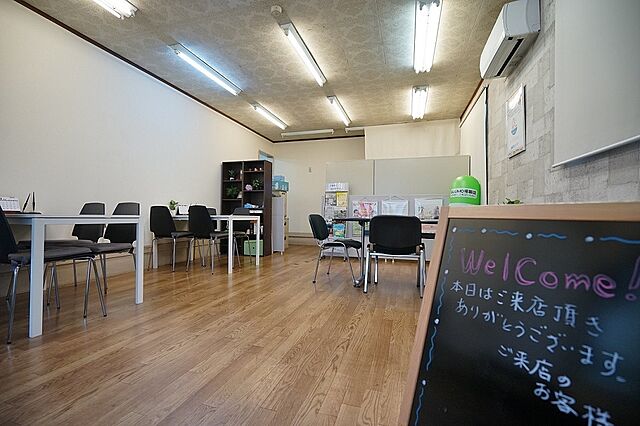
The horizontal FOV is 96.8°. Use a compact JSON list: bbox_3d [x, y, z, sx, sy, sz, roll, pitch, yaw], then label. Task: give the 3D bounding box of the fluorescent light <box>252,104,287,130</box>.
[{"bbox_3d":[-0.949,-1.847,5.563,0.160,0.110,1.290,0,-1,17],"label":"fluorescent light"}]

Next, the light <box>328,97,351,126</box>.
[{"bbox_3d":[0.380,-1.842,5.232,0.160,0.110,1.290,0,-1,17],"label":"light"}]

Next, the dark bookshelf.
[{"bbox_3d":[-1.420,-0.085,5.572,0.910,1.800,0.300,0,-1,17],"label":"dark bookshelf"}]

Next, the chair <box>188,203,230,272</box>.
[{"bbox_3d":[-1.460,0.336,3.732,0.480,0.842,0.545,0,-1,19],"label":"chair"}]

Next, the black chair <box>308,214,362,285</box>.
[{"bbox_3d":[0.192,0.400,3.316,0.550,0.745,0.520,0,-1,22],"label":"black chair"}]

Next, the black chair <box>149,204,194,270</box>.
[{"bbox_3d":[-2.062,0.357,4.005,0.440,0.865,0.510,0,-1,11],"label":"black chair"}]

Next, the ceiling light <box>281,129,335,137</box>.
[{"bbox_3d":[-0.288,-1.831,6.666,1.290,0.100,0.100,0,-1,17],"label":"ceiling light"}]

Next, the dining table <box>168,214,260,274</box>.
[{"bbox_3d":[-1.565,0.393,4.020,1.235,0.728,0.705,0,-1,17],"label":"dining table"}]

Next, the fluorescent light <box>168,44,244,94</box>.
[{"bbox_3d":[-1.478,-1.874,3.864,0.160,0.110,1.290,0,-1,17],"label":"fluorescent light"}]

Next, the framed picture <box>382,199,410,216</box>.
[{"bbox_3d":[1.296,-0.060,4.877,0.435,0.310,0.020,0,-1,17],"label":"framed picture"}]

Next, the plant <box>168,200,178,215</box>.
[{"bbox_3d":[-2.093,-0.078,4.067,0.120,0.195,0.120,0,-1,17],"label":"plant"}]

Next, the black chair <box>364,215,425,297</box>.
[{"bbox_3d":[0.745,0.398,2.840,0.530,0.750,0.545,0,-1,16],"label":"black chair"}]

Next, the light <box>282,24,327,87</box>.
[{"bbox_3d":[-0.147,-1.811,3.409,0.125,0.097,1.265,0,-1,17],"label":"light"}]

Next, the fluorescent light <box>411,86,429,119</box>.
[{"bbox_3d":[1.663,-1.783,4.751,0.230,0.090,1.270,0,-1,17],"label":"fluorescent light"}]

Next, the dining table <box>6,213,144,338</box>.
[{"bbox_3d":[-2.135,0.371,2.183,1.235,0.728,0.715,0,-1,17],"label":"dining table"}]

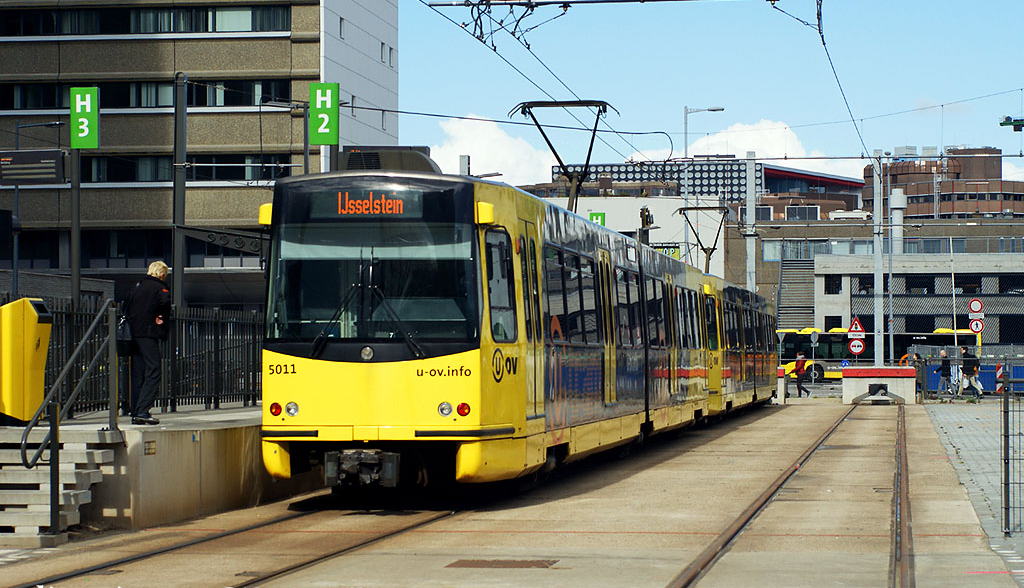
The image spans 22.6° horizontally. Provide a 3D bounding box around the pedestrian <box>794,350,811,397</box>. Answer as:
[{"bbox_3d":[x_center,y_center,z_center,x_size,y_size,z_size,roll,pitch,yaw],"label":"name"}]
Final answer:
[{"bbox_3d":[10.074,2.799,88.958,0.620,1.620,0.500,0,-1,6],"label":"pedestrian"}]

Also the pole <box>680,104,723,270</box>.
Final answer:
[{"bbox_3d":[7.076,-1.569,94.069,1.450,10.650,0.280,0,-1,0],"label":"pole"}]

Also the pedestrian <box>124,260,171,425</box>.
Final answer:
[{"bbox_3d":[-3.746,0.497,26.296,0.400,1.675,0.520,1,-2,-35],"label":"pedestrian"}]

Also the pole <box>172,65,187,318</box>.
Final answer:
[{"bbox_3d":[-7.958,-1.193,61.249,0.260,8.250,0.260,0,-1,9],"label":"pole"}]

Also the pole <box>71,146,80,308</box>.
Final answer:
[{"bbox_3d":[-6.389,-0.534,37.525,0.125,4.260,0.125,0,-1,9],"label":"pole"}]

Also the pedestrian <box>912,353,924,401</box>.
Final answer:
[{"bbox_3d":[14.051,2.832,88.457,0.420,1.570,0.480,0,-1,6],"label":"pedestrian"}]

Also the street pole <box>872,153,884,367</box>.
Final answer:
[{"bbox_3d":[12.386,-0.587,86.342,0.300,8.500,0.300,0,-1,9],"label":"street pole"}]

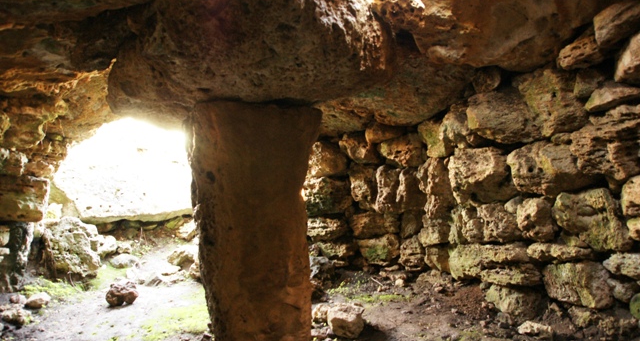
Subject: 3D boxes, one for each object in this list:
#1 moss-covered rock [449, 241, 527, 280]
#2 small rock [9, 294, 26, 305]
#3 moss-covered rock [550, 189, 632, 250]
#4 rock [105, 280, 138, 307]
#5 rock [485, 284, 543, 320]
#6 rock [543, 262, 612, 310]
[{"bbox_3d":[1.708,0.907,4.300,0.360,0.320,0.700,1,-1,-37],"label":"moss-covered rock"},{"bbox_3d":[-2.871,1.224,4.050,0.150,0.095,0.120,1,-1,-30],"label":"small rock"},{"bbox_3d":[2.222,0.400,3.480,0.360,0.470,0.500,1,-1,-37],"label":"moss-covered rock"},{"bbox_3d":[-1.861,1.153,4.000,0.290,0.220,0.230,0,-1,-12],"label":"rock"},{"bbox_3d":[1.769,1.182,3.880,0.300,0.270,0.420,1,-1,-37],"label":"rock"},{"bbox_3d":[1.784,0.792,2.950,0.300,0.330,0.460,-1,2,-37],"label":"rock"}]

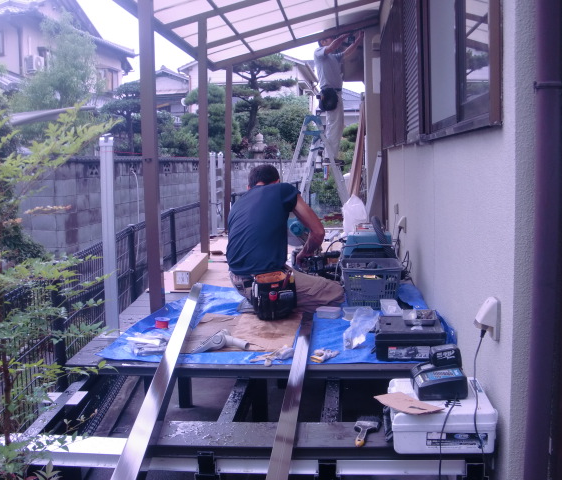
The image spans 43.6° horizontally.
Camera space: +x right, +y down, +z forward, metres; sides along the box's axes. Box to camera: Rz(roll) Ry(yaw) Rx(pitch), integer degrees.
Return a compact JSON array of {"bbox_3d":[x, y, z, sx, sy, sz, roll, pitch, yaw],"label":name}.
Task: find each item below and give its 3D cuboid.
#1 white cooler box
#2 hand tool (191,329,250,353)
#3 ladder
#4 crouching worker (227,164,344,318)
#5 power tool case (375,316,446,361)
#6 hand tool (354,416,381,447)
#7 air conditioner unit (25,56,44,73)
[{"bbox_3d":[0.507,0.562,2.307,0.325,0.137,0.350,0,7,3],"label":"white cooler box"},{"bbox_3d":[-0.280,0.476,3.379,0.270,0.085,0.150,-3,7,-14],"label":"hand tool"},{"bbox_3d":[0.509,-0.792,9.401,1.150,1.750,0.600,3,8,30],"label":"ladder"},{"bbox_3d":[0.038,-0.004,4.245,0.640,0.830,0.660,1,7,18],"label":"crouching worker"},{"bbox_3d":[0.586,0.457,3.263,0.312,0.125,0.310,0,7,3],"label":"power tool case"},{"bbox_3d":[0.274,0.617,2.294,0.085,0.035,0.210,1,7,16],"label":"hand tool"},{"bbox_3d":[-8.928,-6.413,25.500,0.300,0.550,0.780,1,7,12],"label":"air conditioner unit"}]

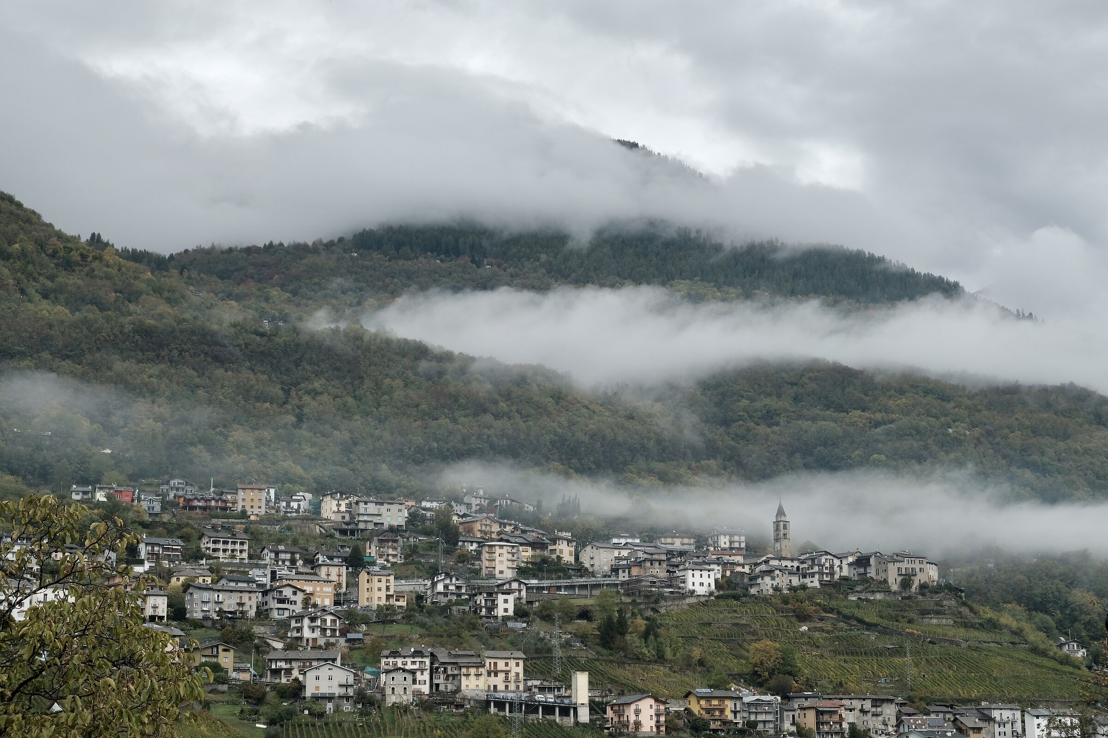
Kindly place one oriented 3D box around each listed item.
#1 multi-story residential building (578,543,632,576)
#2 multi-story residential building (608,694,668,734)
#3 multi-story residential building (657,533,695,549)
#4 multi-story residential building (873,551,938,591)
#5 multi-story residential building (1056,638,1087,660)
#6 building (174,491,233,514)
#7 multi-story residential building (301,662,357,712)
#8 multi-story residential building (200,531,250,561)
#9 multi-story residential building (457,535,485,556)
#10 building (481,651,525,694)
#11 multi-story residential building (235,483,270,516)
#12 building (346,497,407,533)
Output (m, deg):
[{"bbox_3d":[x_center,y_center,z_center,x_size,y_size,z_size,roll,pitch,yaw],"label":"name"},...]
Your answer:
[{"bbox_3d":[21.200,78.350,685.000,16.500,13.000,14.000,7,-12,-35],"label":"multi-story residential building"},{"bbox_3d":[23.740,97.690,470.010,11.800,11.000,12.500,6,-13,-26],"label":"multi-story residential building"},{"bbox_3d":[52.280,74.960,710.000,13.800,8.100,11.000,2,-11,-11],"label":"multi-story residential building"},{"bbox_3d":[131.090,76.020,620.000,21.500,13.800,11.000,4,-11,-25],"label":"multi-story residential building"},{"bbox_3d":[205.880,111.300,660.000,9.000,7.800,9.000,1,-11,-5],"label":"multi-story residential building"},{"bbox_3d":[-155.680,59.480,738.000,24.000,9.200,11.500,4,-11,-24],"label":"building"},{"bbox_3d":[-61.400,86.880,453.000,14.600,14.000,12.000,2,-11,-12],"label":"multi-story residential building"},{"bbox_3d":[-113.740,61.590,575.000,14.500,10.200,10.500,6,-13,-28],"label":"multi-story residential building"},{"bbox_3d":[-32.920,72.070,671.960,10.500,7.940,8.500,3,-13,-16],"label":"multi-story residential building"},{"bbox_3d":[-14.460,82.120,450.000,11.300,11.300,10.000,3,-12,-15],"label":"building"},{"bbox_3d":[-134.870,59.010,741.930,13.700,14.920,11.500,2,-12,-10],"label":"multi-story residential building"},{"bbox_3d":[-71.900,59.440,675.000,20.500,12.600,11.500,4,-11,-23],"label":"building"}]

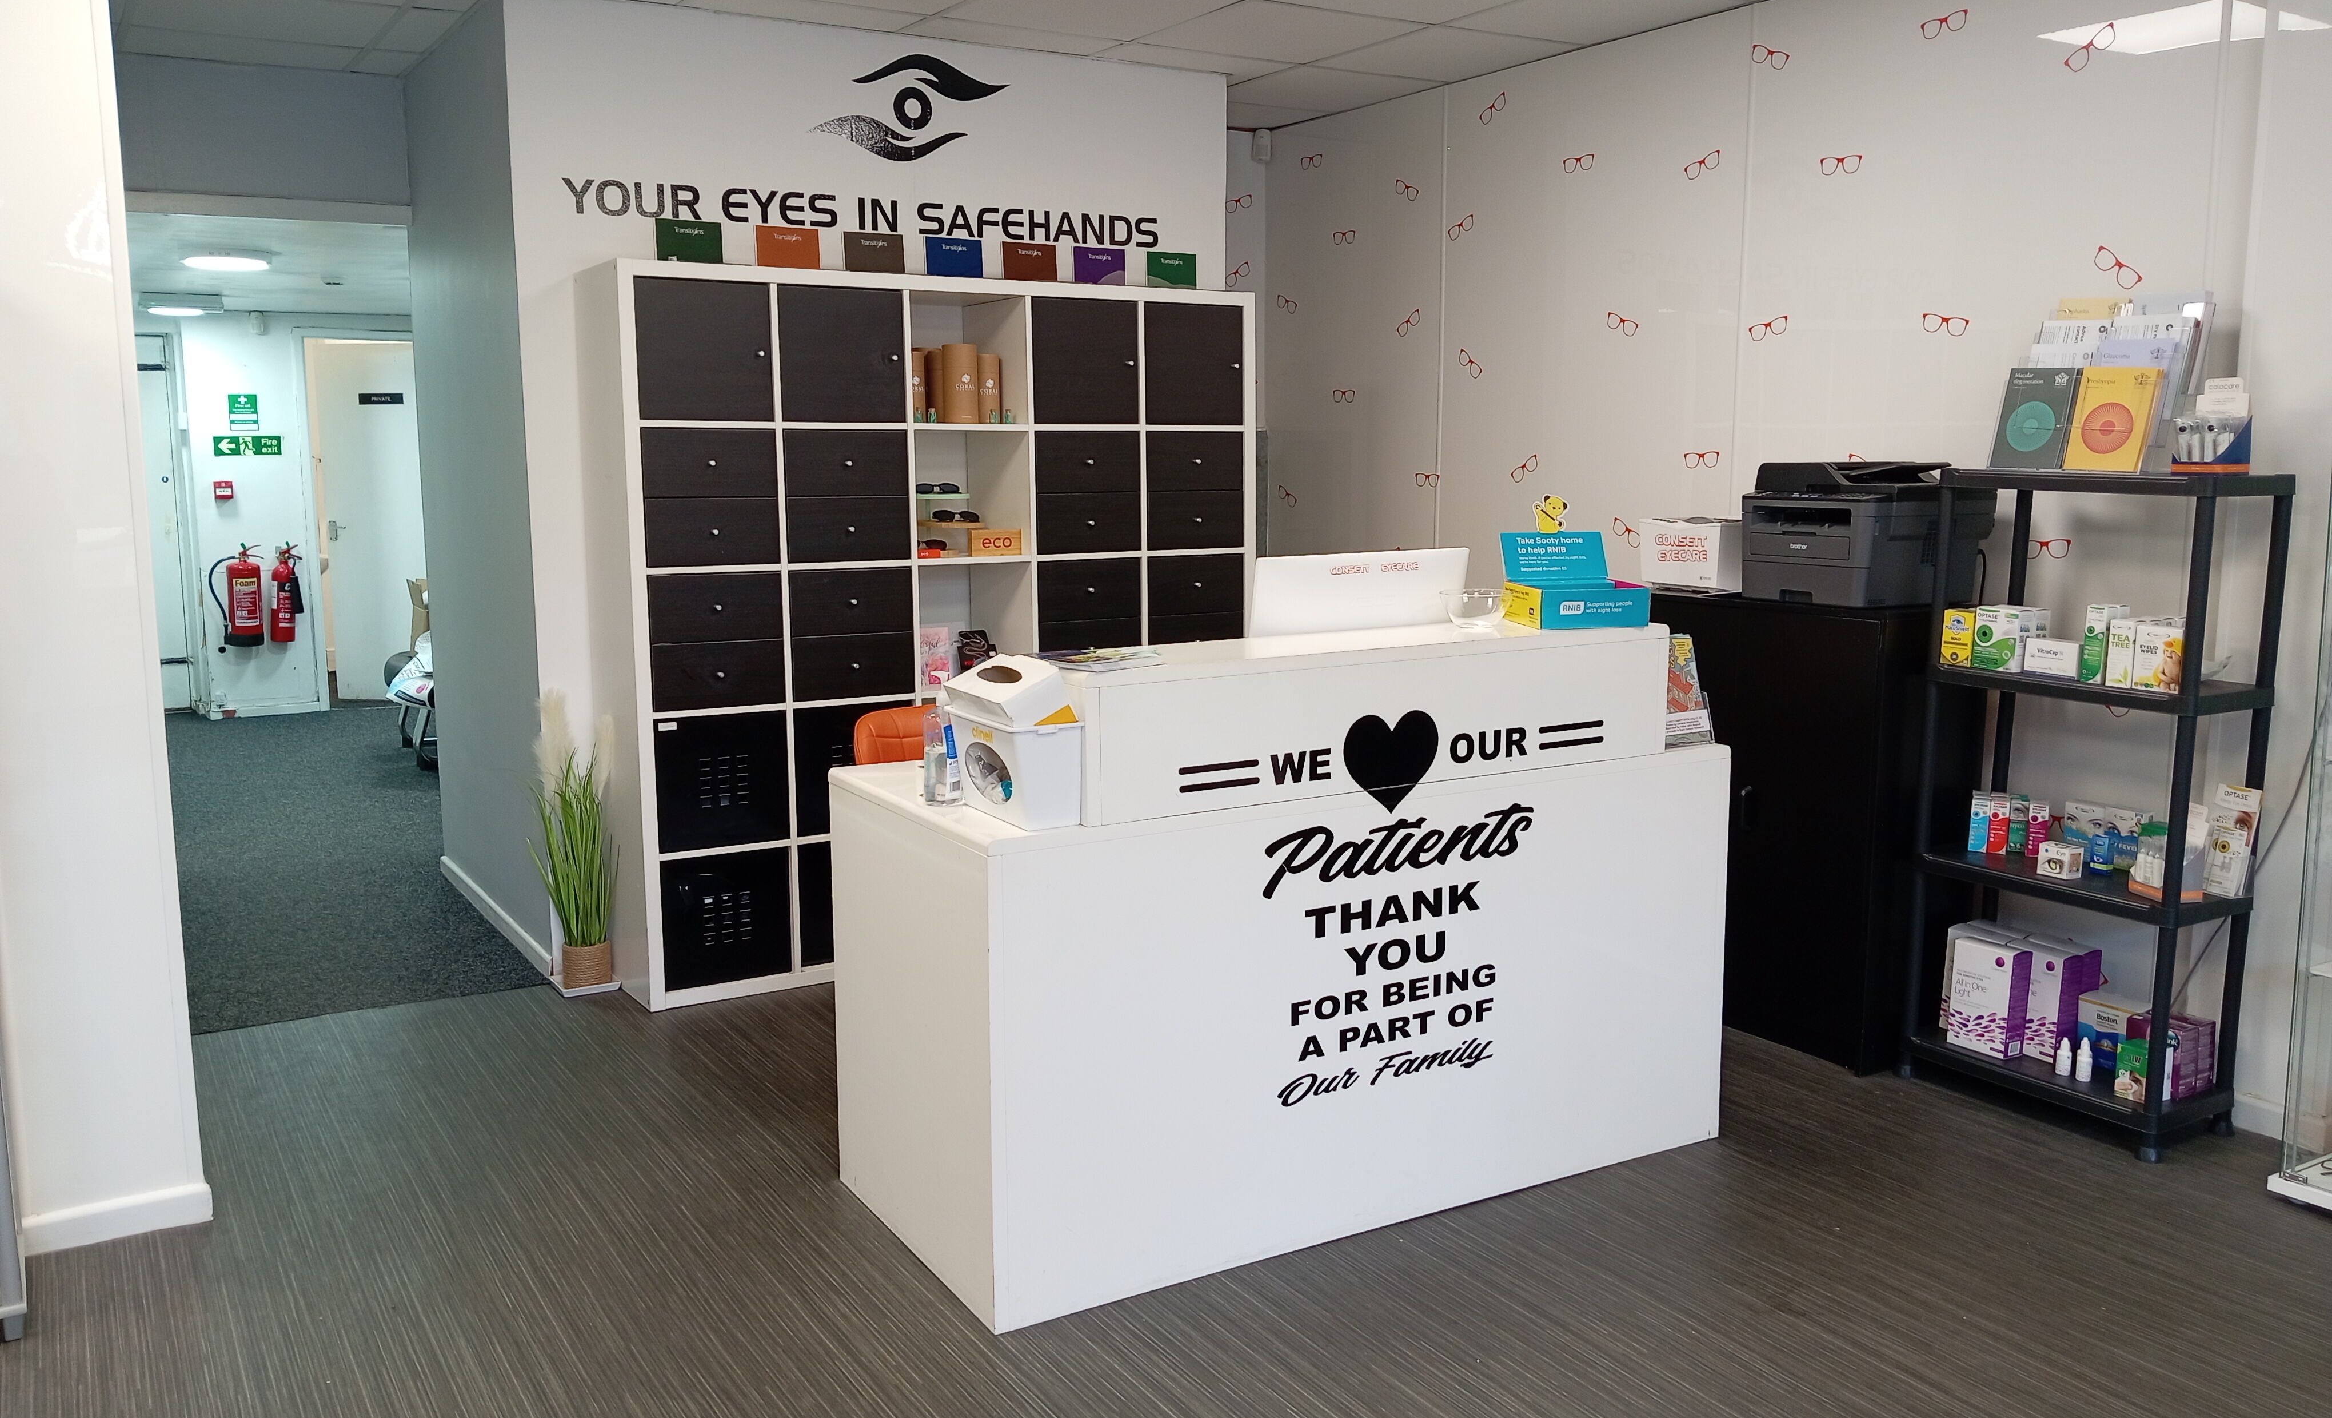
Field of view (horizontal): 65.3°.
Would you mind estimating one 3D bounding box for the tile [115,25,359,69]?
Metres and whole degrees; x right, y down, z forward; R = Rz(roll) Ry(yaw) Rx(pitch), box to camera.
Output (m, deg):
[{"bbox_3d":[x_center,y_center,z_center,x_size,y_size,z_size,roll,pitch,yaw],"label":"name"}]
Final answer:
[{"bbox_3d":[-2.614,-1.875,5.159,0.594,0.018,0.372,-6,10,-31],"label":"tile"}]

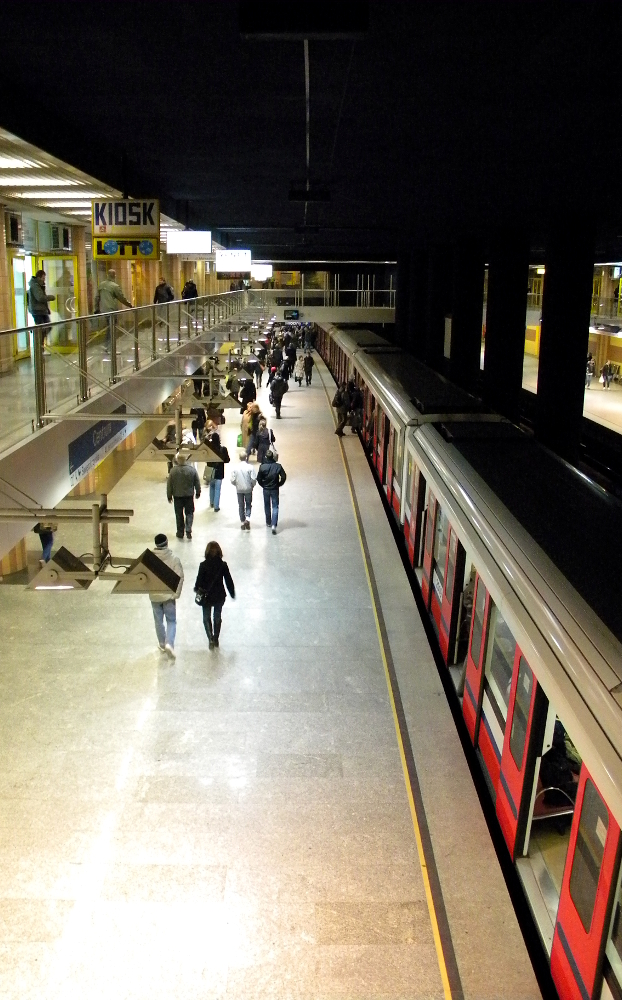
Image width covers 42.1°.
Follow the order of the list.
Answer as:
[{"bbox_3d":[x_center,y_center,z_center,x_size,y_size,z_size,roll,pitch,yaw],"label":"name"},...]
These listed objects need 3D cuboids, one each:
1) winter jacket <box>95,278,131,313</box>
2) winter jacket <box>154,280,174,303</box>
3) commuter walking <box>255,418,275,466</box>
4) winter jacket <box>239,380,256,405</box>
[{"bbox_3d":[-4.303,-4.344,17.447,0.680,0.820,0.500,6,16,20],"label":"winter jacket"},{"bbox_3d":[-5.144,-7.272,28.239,0.680,0.780,0.380,-1,15,-6],"label":"winter jacket"},{"bbox_3d":[-1.300,-1.449,22.015,0.550,1.550,0.420,1,15,2],"label":"commuter walking"},{"bbox_3d":[-2.410,-4.041,30.704,0.600,0.900,0.420,0,15,0],"label":"winter jacket"}]

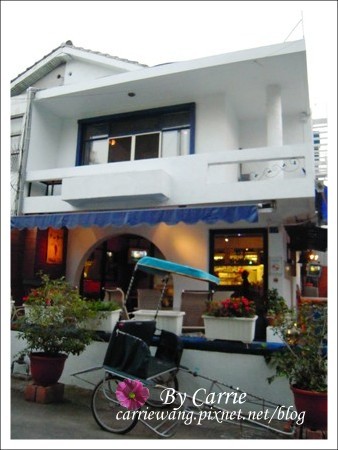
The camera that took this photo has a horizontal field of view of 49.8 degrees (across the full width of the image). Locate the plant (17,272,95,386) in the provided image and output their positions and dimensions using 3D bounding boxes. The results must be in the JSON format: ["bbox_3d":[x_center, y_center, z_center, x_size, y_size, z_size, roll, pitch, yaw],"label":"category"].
[{"bbox_3d":[-1.594,1.435,5.093,0.990,1.485,0.941,-2,-10,20],"label":"plant"}]

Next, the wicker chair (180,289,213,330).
[{"bbox_3d":[0.498,1.456,5.457,0.554,0.911,0.614,-2,-10,20],"label":"wicker chair"}]

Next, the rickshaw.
[{"bbox_3d":[0.147,1.347,4.311,2.525,1.940,1.020,-3,-10,24],"label":"rickshaw"}]

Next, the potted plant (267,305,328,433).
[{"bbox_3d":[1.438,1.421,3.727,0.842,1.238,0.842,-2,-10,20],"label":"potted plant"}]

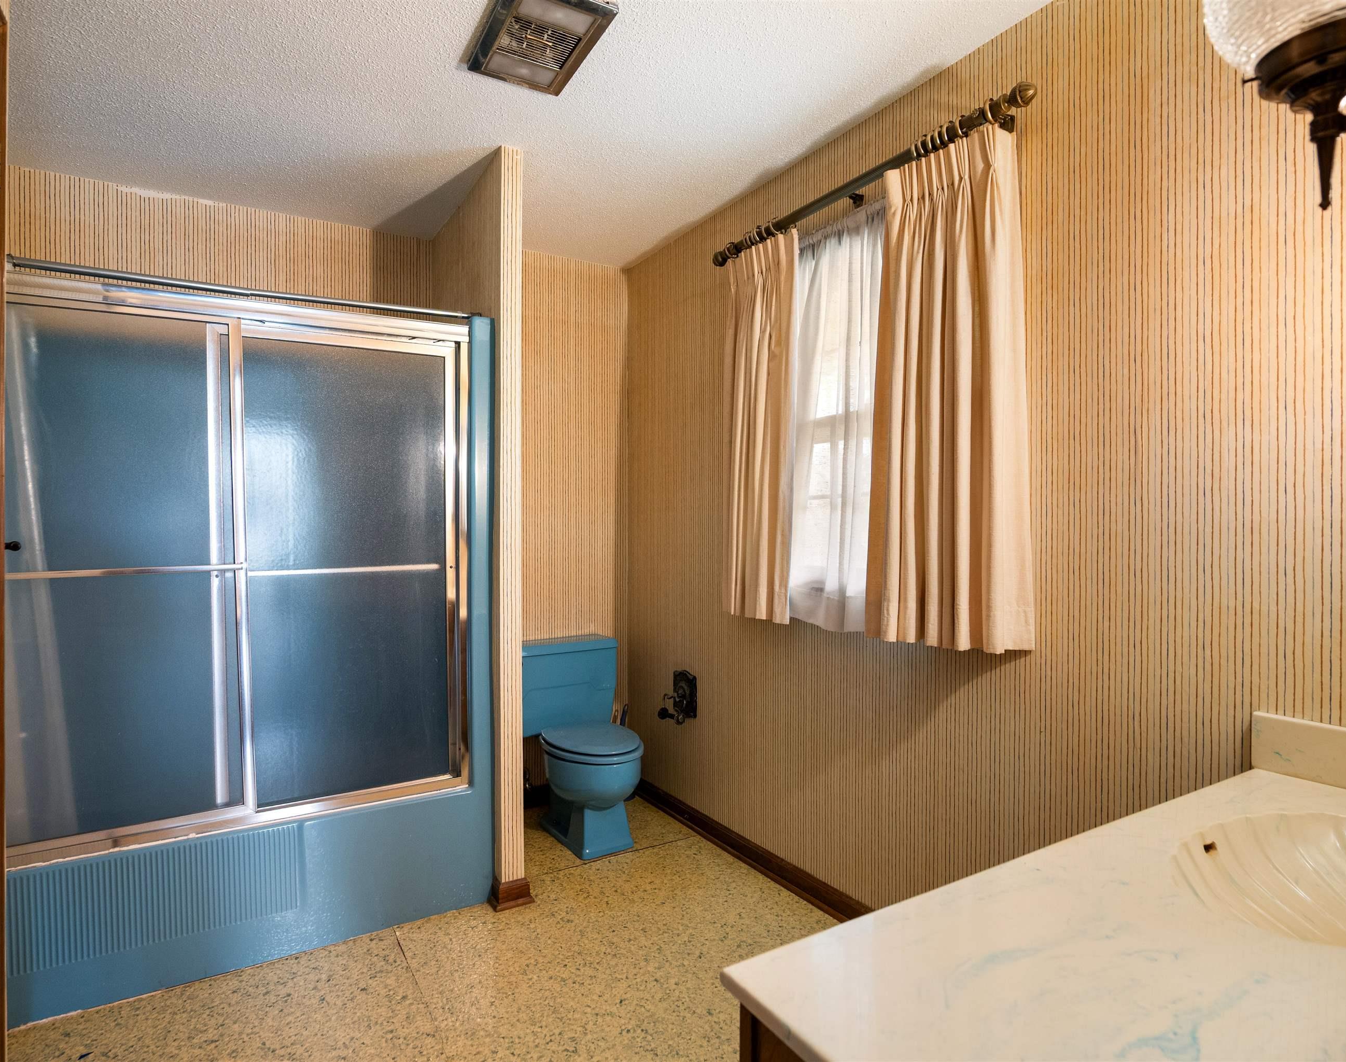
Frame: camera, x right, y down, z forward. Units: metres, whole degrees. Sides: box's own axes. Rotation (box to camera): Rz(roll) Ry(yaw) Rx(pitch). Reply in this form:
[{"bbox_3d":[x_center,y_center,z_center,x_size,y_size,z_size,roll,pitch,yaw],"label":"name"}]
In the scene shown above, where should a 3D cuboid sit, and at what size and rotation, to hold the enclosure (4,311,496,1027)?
[{"bbox_3d":[-1.401,0.261,2.306,1.435,1.905,0.780,0,-1,-31],"label":"enclosure"}]

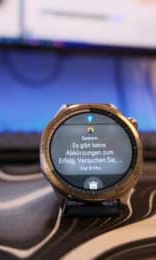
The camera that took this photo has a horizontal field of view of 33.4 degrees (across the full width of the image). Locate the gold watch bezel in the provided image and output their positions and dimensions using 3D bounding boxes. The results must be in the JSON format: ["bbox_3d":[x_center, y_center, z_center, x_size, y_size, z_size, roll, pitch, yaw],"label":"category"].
[{"bbox_3d":[0.006,0.010,0.121,0.046,0.046,0.011,-3,-24,-9],"label":"gold watch bezel"}]

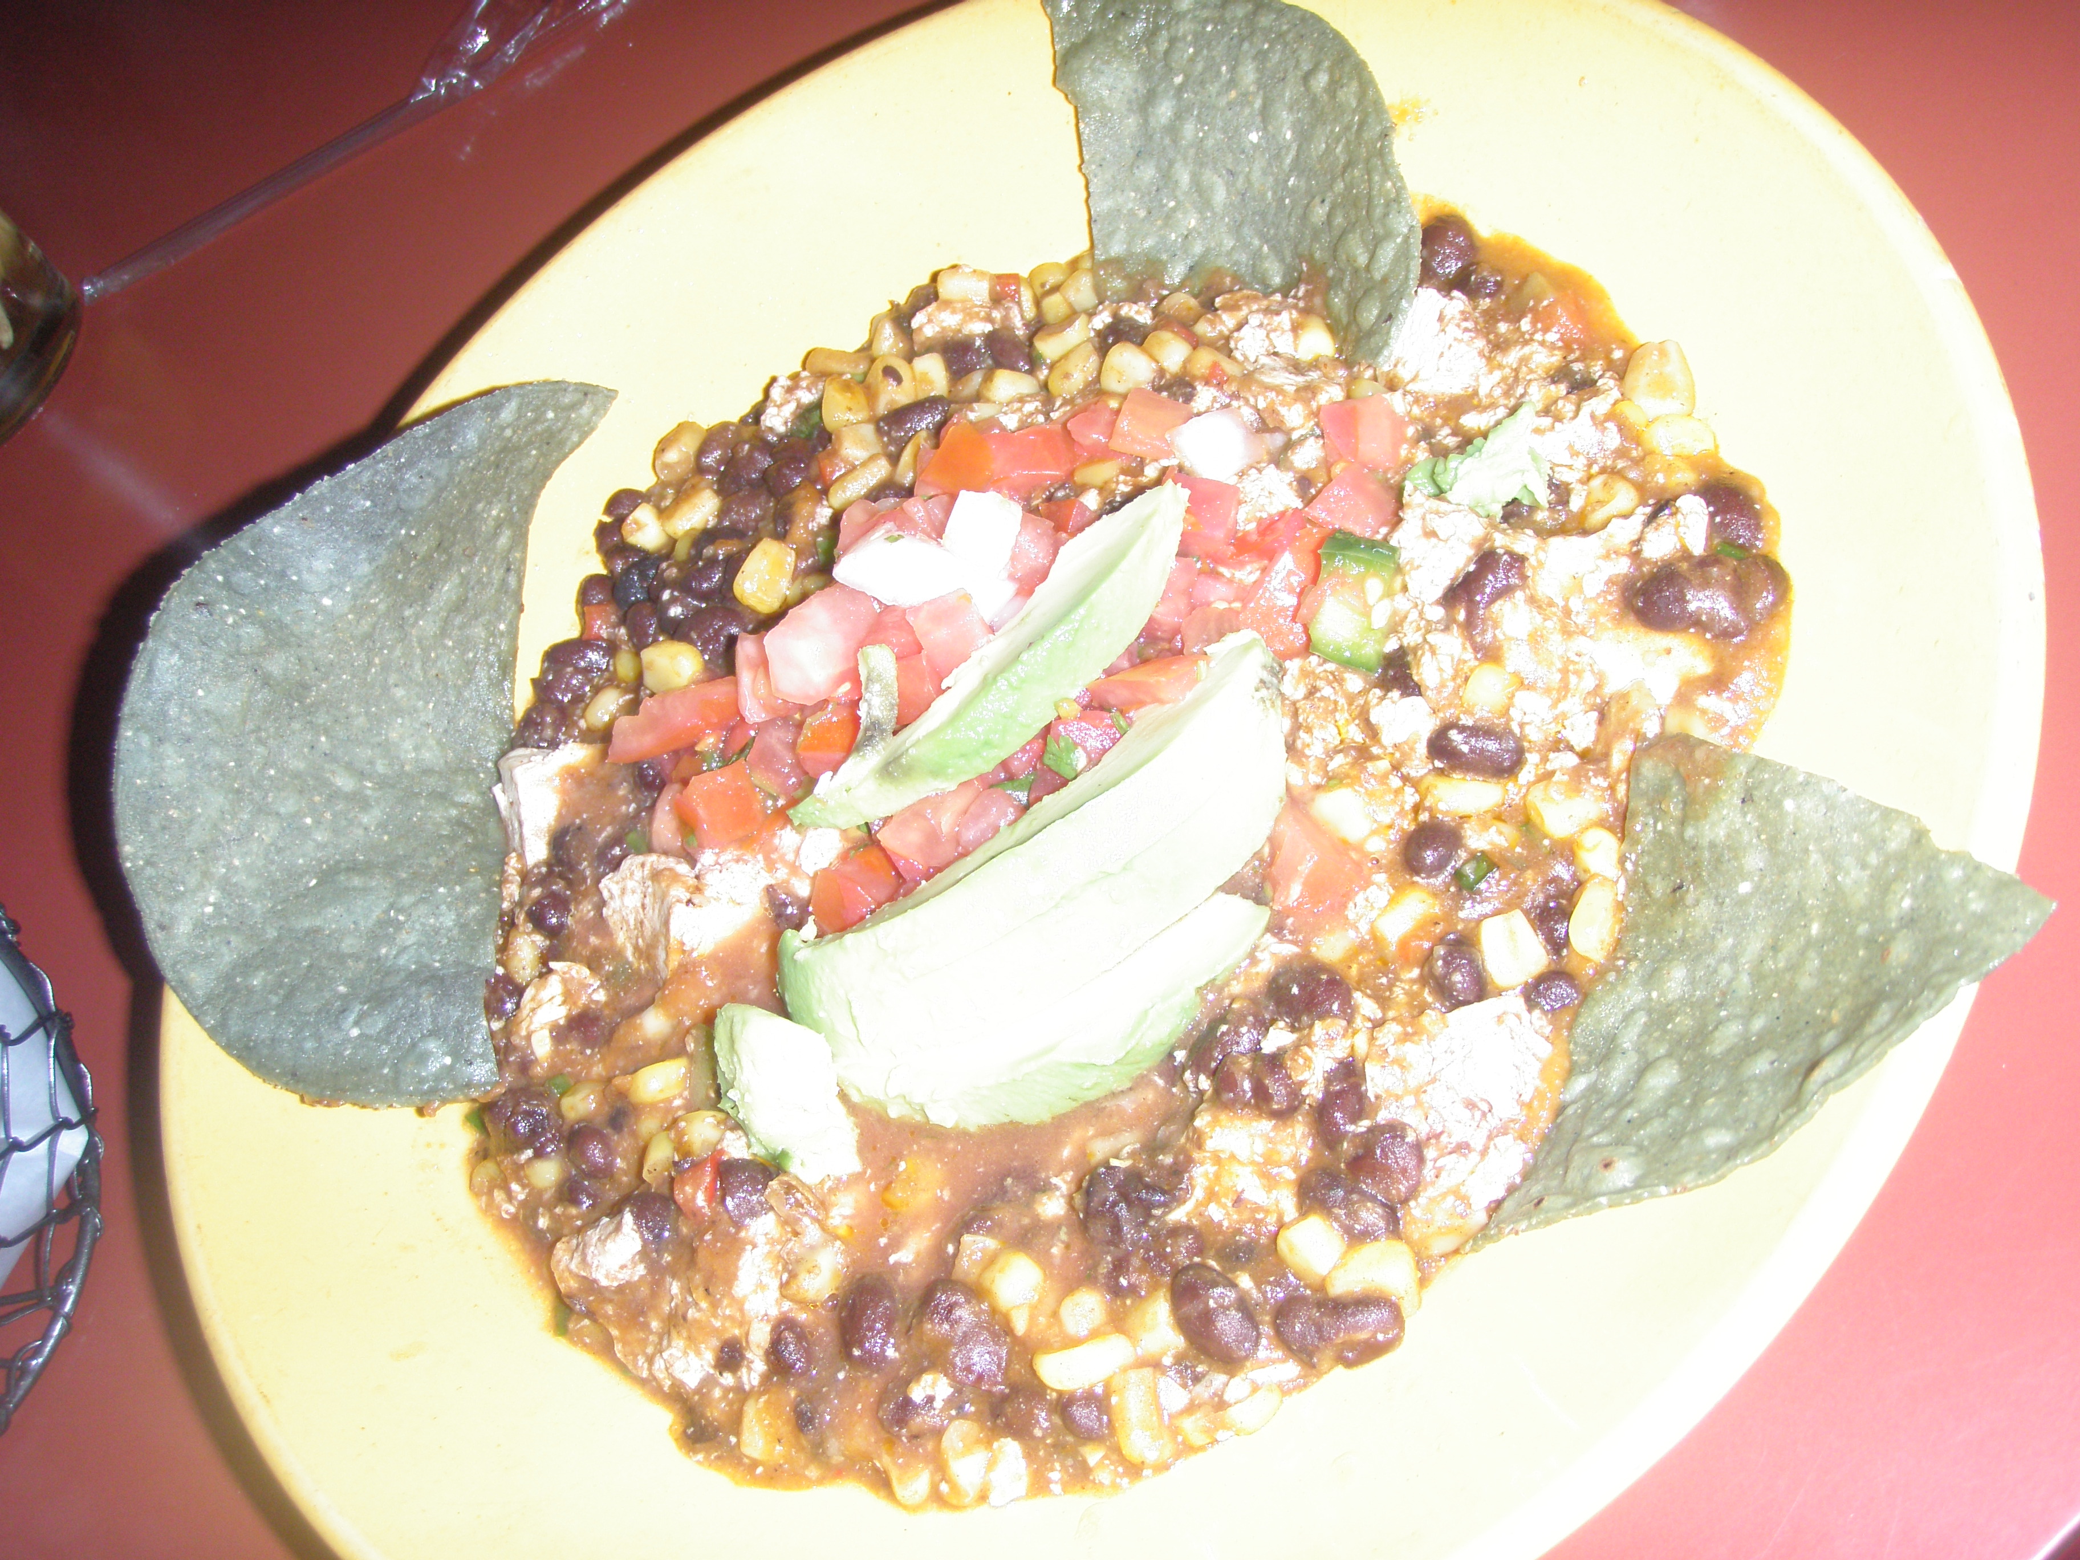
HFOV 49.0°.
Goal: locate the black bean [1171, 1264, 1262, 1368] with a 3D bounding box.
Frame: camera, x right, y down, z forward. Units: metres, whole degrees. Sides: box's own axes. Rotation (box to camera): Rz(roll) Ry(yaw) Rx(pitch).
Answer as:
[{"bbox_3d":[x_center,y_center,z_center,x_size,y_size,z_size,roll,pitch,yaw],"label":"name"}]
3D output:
[{"bbox_3d":[0.021,0.065,0.280,0.009,0.009,0.015,-37,52,5],"label":"black bean"}]

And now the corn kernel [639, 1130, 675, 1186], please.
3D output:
[{"bbox_3d":[-0.056,0.055,0.332,0.005,0.005,0.009,18,73,35],"label":"corn kernel"}]

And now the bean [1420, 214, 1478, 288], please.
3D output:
[{"bbox_3d":[0.062,-0.080,0.346,0.009,0.009,0.012,-20,55,18],"label":"bean"}]

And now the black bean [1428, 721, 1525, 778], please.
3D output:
[{"bbox_3d":[0.054,-0.004,0.282,0.013,0.007,0.007,8,67,31],"label":"black bean"}]

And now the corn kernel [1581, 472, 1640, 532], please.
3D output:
[{"bbox_3d":[0.073,-0.036,0.293,0.007,0.005,0.009,19,73,35],"label":"corn kernel"}]

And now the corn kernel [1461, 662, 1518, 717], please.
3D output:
[{"bbox_3d":[0.061,-0.012,0.311,0.008,0.006,0.007,18,65,17],"label":"corn kernel"}]

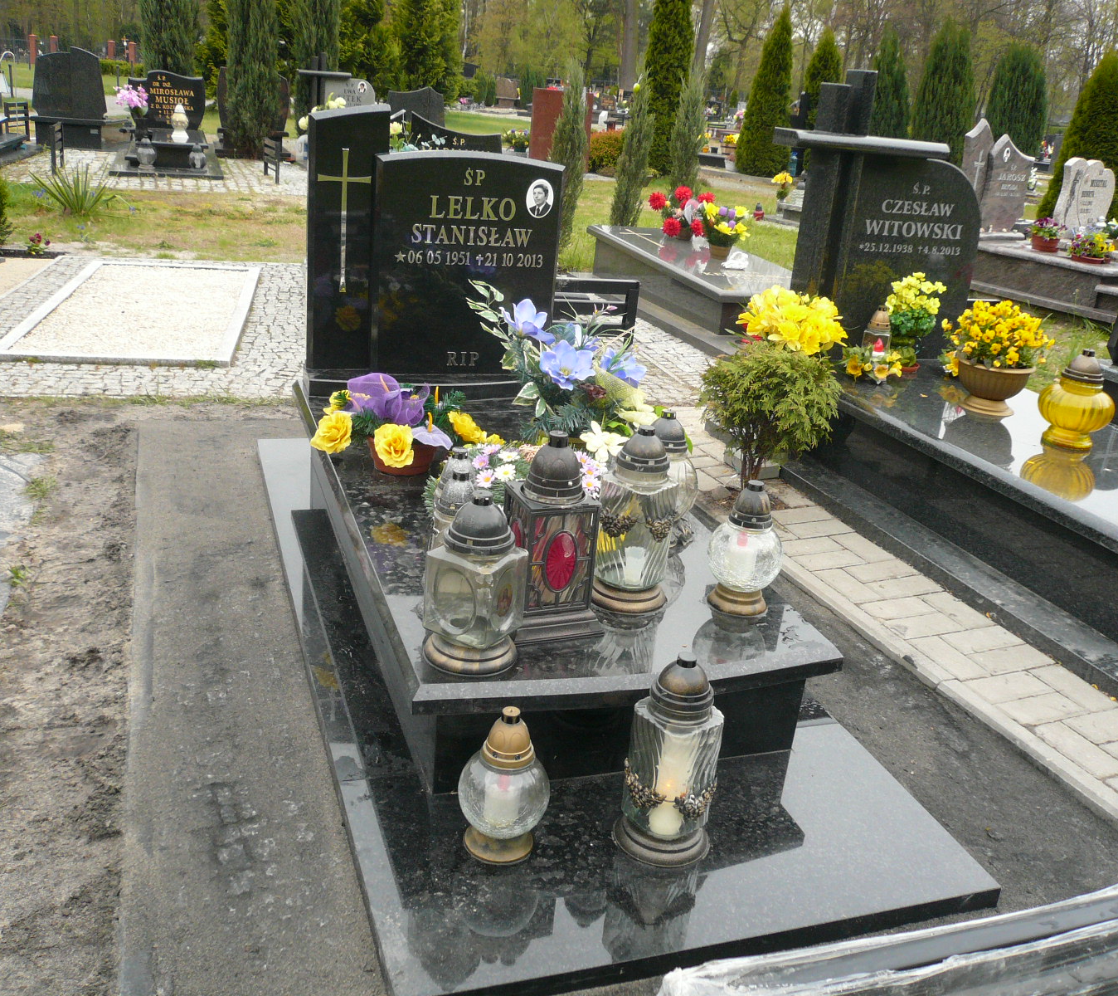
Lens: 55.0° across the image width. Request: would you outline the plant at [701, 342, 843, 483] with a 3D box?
[{"bbox_3d":[0.667,-0.252,3.483,0.460,0.504,0.440,-3,22,-19],"label":"plant"}]

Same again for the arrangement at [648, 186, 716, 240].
[{"bbox_3d":[0.814,-1.869,7.050,0.440,0.350,0.380,-2,22,-20],"label":"arrangement"}]

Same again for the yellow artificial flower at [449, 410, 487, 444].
[{"bbox_3d":[-0.234,-0.181,2.750,0.095,0.090,0.105,-2,22,-20],"label":"yellow artificial flower"}]

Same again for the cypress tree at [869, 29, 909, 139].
[{"bbox_3d":[5.349,-6.397,17.500,0.720,2.500,0.720,-2,22,-20],"label":"cypress tree"}]

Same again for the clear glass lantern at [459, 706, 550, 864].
[{"bbox_3d":[-0.086,0.454,1.738,0.150,0.248,0.150,5,21,-2],"label":"clear glass lantern"}]

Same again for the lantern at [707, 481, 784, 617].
[{"bbox_3d":[0.383,0.097,2.196,0.155,0.268,0.155,-3,22,-19],"label":"lantern"}]

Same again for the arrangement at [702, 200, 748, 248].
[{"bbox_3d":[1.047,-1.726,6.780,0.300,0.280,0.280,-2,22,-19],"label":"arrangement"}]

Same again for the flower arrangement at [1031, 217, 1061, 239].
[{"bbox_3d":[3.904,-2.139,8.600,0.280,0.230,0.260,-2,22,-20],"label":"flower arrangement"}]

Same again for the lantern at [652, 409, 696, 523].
[{"bbox_3d":[0.253,-0.053,2.440,0.140,0.295,0.140,-2,22,-20],"label":"lantern"}]

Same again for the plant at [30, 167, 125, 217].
[{"bbox_3d":[-3.632,-2.339,8.121,0.700,0.380,0.660,-2,22,-19],"label":"plant"}]

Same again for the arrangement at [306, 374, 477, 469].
[{"bbox_3d":[-0.430,-0.210,2.857,0.450,0.251,0.360,-3,22,-19],"label":"arrangement"}]

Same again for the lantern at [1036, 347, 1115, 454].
[{"bbox_3d":[1.558,-0.298,3.222,0.214,0.293,0.214,-2,22,-19],"label":"lantern"}]

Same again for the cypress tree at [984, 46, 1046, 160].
[{"bbox_3d":[12.611,-10.695,29.648,1.800,3.450,1.800,-2,22,-19],"label":"cypress tree"}]

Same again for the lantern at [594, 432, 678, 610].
[{"bbox_3d":[0.151,0.038,2.095,0.160,0.352,0.160,-2,22,-19],"label":"lantern"}]

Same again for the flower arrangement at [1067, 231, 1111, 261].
[{"bbox_3d":[3.948,-1.893,8.029,0.300,0.230,0.270,-2,22,-19],"label":"flower arrangement"}]

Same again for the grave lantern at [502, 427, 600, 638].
[{"bbox_3d":[-0.017,0.057,1.983,0.178,0.368,0.178,-4,23,-23],"label":"grave lantern"}]

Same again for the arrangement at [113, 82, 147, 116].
[{"bbox_3d":[-4.547,-4.223,11.417,0.360,0.350,0.320,-2,22,-19],"label":"arrangement"}]

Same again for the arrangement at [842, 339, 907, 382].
[{"bbox_3d":[1.142,-0.507,3.885,0.220,0.140,0.200,-2,22,-19],"label":"arrangement"}]

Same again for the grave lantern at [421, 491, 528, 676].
[{"bbox_3d":[-0.149,0.140,1.906,0.172,0.309,0.172,18,24,32],"label":"grave lantern"}]

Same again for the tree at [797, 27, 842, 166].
[{"bbox_3d":[5.057,-7.669,20.908,1.080,2.775,1.080,-3,22,-19],"label":"tree"}]

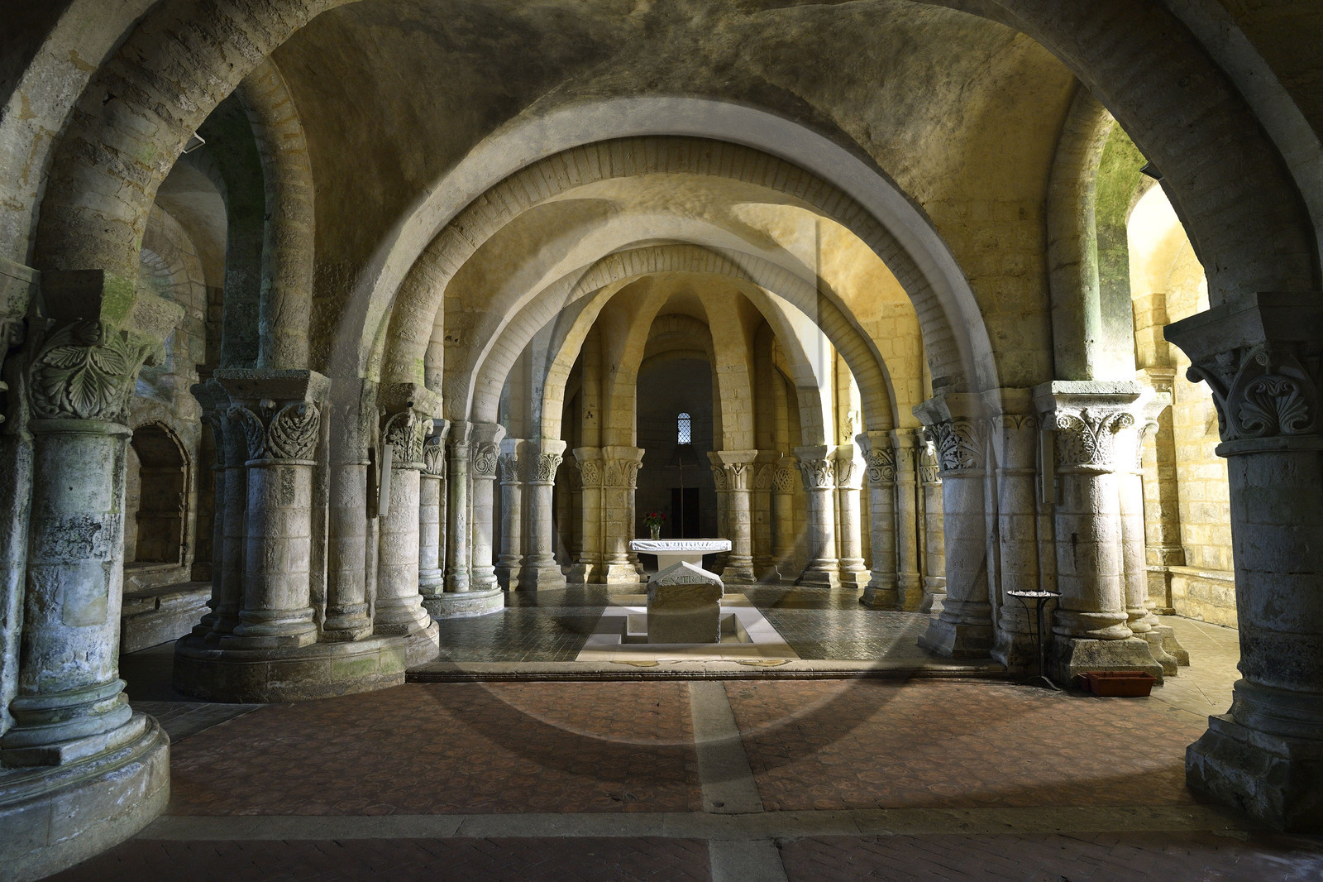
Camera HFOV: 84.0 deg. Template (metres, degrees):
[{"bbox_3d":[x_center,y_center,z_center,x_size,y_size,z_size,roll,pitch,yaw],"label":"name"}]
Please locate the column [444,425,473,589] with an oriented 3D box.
[{"bbox_3d":[-3.006,0.972,10.909,0.370,2.470,0.370,0,-5,0],"label":"column"}]

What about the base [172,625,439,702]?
[{"bbox_3d":[-3.523,2.115,7.472,2.410,0.407,2.410,0,-5,0],"label":"base"}]

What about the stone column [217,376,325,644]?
[{"bbox_3d":[-3.635,0.633,6.924,0.790,2.490,0.650,0,-5,0],"label":"stone column"}]

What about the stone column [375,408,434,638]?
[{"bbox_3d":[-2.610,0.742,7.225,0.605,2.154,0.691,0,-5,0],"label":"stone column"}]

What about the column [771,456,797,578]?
[{"bbox_3d":[2.631,1.571,15.593,0.490,2.530,0.518,-2,-5,20],"label":"column"}]

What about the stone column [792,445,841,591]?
[{"bbox_3d":[2.919,1.369,13.361,0.677,2.530,0.677,-5,-7,40],"label":"stone column"}]

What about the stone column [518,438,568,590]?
[{"bbox_3d":[-2.231,1.387,13.854,0.660,2.740,0.660,4,-6,-42],"label":"stone column"}]

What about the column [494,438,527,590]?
[{"bbox_3d":[-2.801,1.373,13.685,0.550,2.750,0.520,0,-5,0],"label":"column"}]

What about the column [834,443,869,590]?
[{"bbox_3d":[3.366,1.362,13.289,0.547,2.530,0.547,-5,-7,40],"label":"column"}]

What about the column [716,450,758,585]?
[{"bbox_3d":[1.542,1.523,14.963,0.808,2.604,0.748,0,-5,0],"label":"column"}]

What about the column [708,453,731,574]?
[{"bbox_3d":[1.273,1.555,15.473,0.600,2.620,0.600,0,-5,0],"label":"column"}]

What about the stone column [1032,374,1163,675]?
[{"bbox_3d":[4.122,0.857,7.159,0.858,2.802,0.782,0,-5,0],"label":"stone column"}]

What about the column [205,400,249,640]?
[{"bbox_3d":[-4.271,0.743,7.593,0.561,2.448,0.561,0,-5,0],"label":"column"}]

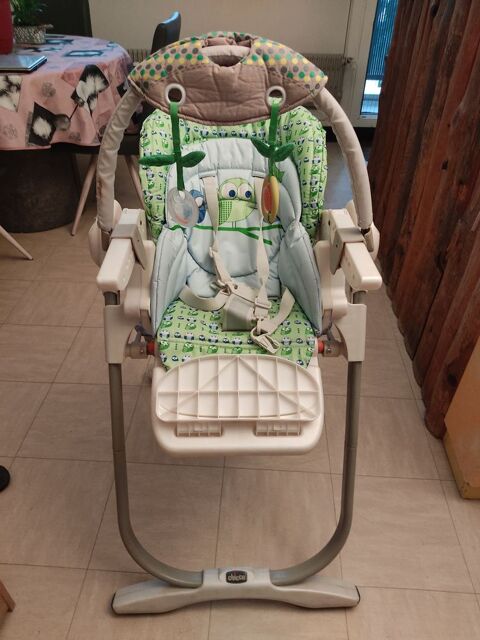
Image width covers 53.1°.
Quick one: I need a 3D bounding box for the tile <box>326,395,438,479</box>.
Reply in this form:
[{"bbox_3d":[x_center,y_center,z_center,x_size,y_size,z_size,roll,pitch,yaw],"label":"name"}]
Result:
[{"bbox_3d":[0.417,0.352,1.469,0.302,0.010,0.302,2,38,2],"label":"tile"}]

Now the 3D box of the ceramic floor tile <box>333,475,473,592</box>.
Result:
[{"bbox_3d":[0.401,0.537,1.237,0.302,0.010,0.302,2,38,2],"label":"ceramic floor tile"}]

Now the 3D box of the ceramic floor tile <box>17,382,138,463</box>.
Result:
[{"bbox_3d":[-0.489,0.314,1.502,0.302,0.010,0.302,2,38,2],"label":"ceramic floor tile"}]

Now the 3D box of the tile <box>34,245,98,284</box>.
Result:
[{"bbox_3d":[-0.740,-0.253,2.217,0.302,0.010,0.302,2,38,2],"label":"tile"}]

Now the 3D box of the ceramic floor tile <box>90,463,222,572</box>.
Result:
[{"bbox_3d":[-0.202,0.511,1.255,0.302,0.010,0.302,2,38,2],"label":"ceramic floor tile"}]

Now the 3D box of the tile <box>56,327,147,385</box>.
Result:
[{"bbox_3d":[-0.474,0.129,1.741,0.302,0.010,0.302,2,38,2],"label":"tile"}]

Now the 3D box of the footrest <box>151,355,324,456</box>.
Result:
[{"bbox_3d":[-0.005,0.167,0.940,0.328,0.195,0.065,-1,-7,-2],"label":"footrest"}]

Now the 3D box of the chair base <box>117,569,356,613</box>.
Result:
[{"bbox_3d":[-0.009,0.607,1.085,0.540,0.060,0.068,-1,38,-2],"label":"chair base"}]

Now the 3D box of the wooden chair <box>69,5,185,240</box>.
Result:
[{"bbox_3d":[-0.594,-0.938,2.352,0.570,0.920,0.460,0,38,-1],"label":"wooden chair"}]

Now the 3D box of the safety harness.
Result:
[{"bbox_3d":[-0.006,-0.132,1.020,0.250,0.250,0.310,0,38,-1],"label":"safety harness"}]

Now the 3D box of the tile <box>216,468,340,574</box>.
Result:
[{"bbox_3d":[0.099,0.525,1.246,0.302,0.010,0.302,2,38,2],"label":"tile"}]

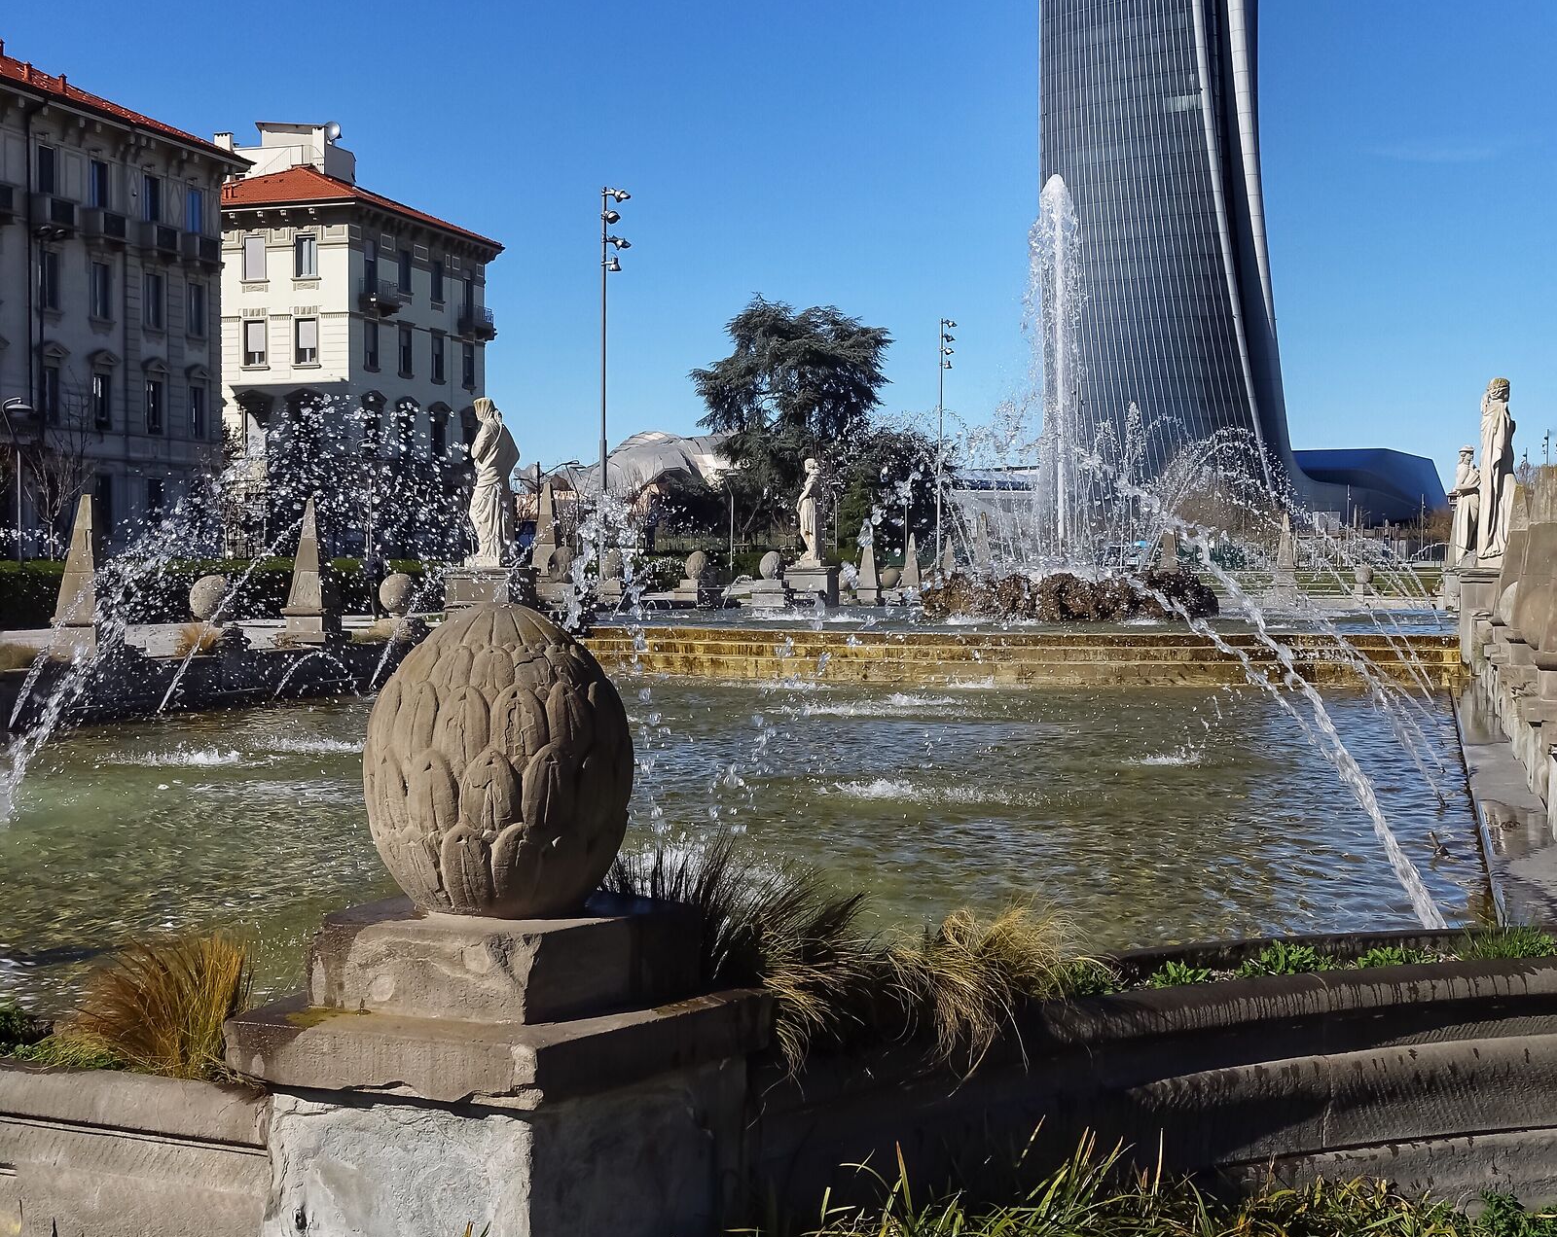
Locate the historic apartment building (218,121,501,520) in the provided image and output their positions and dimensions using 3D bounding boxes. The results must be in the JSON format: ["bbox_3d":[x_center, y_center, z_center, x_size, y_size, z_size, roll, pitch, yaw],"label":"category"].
[{"bbox_3d":[-23.800,-13.497,105.626,14.000,23.400,17.000,1,2,17],"label":"historic apartment building"}]

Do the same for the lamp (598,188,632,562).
[{"bbox_3d":[-4.673,-6.386,59.531,0.850,12.000,0.500,0,2,12],"label":"lamp"}]

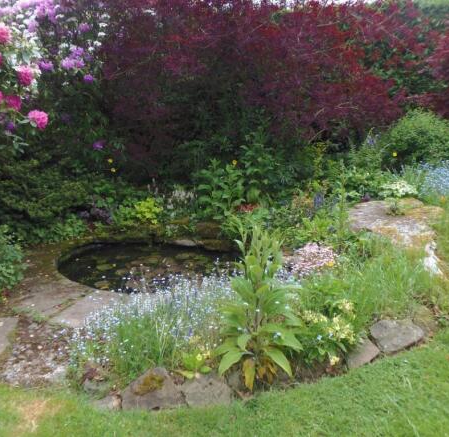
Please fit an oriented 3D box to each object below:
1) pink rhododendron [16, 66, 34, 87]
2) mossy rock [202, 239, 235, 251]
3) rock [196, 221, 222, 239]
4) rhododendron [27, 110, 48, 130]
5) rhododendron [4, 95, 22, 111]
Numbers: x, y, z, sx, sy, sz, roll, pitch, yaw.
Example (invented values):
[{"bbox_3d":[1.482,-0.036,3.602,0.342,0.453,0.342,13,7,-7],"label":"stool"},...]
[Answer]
[{"bbox_3d":[-1.728,-1.230,3.500,0.155,0.165,0.155,-6,14,-24],"label":"pink rhododendron"},{"bbox_3d":[-0.081,0.302,4.700,0.370,0.140,0.260,0,12,0],"label":"mossy rock"},{"bbox_3d":[-0.190,0.131,4.800,0.300,0.200,0.250,0,12,0],"label":"rock"},{"bbox_3d":[-1.597,-0.837,3.450,0.170,0.165,0.160,-6,14,-24],"label":"rhododendron"},{"bbox_3d":[-1.862,-1.019,3.550,0.155,0.150,0.150,-6,14,-26],"label":"rhododendron"}]

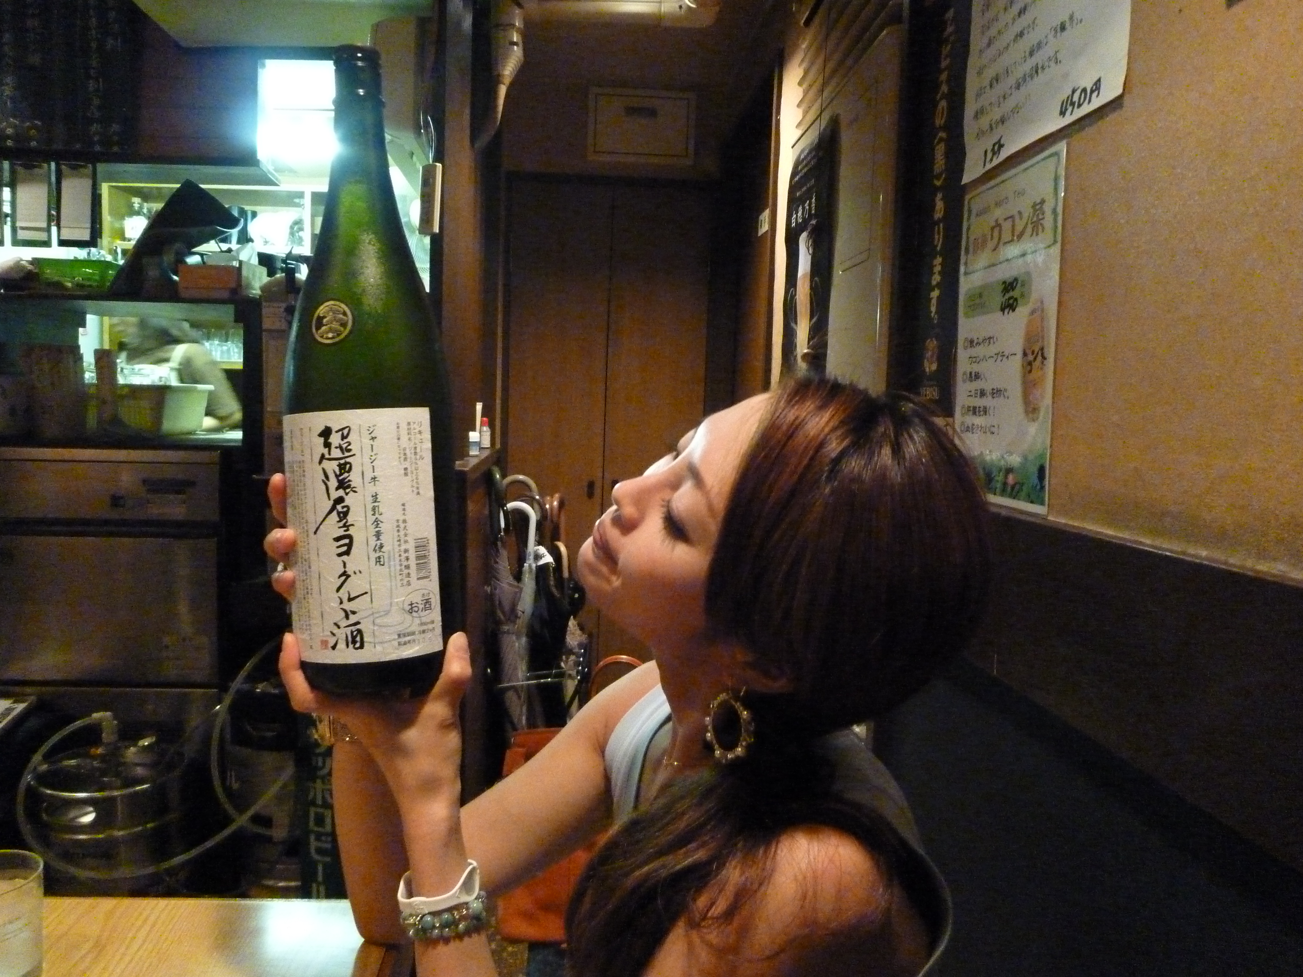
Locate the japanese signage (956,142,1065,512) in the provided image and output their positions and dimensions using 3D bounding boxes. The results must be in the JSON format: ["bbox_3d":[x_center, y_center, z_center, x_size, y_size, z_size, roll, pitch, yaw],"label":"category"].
[{"bbox_3d":[0.344,-0.147,0.927,0.010,0.324,0.214,1,5,-5],"label":"japanese signage"}]

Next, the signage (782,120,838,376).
[{"bbox_3d":[0.261,-0.371,1.614,0.015,0.440,0.318,1,5,-5],"label":"signage"}]

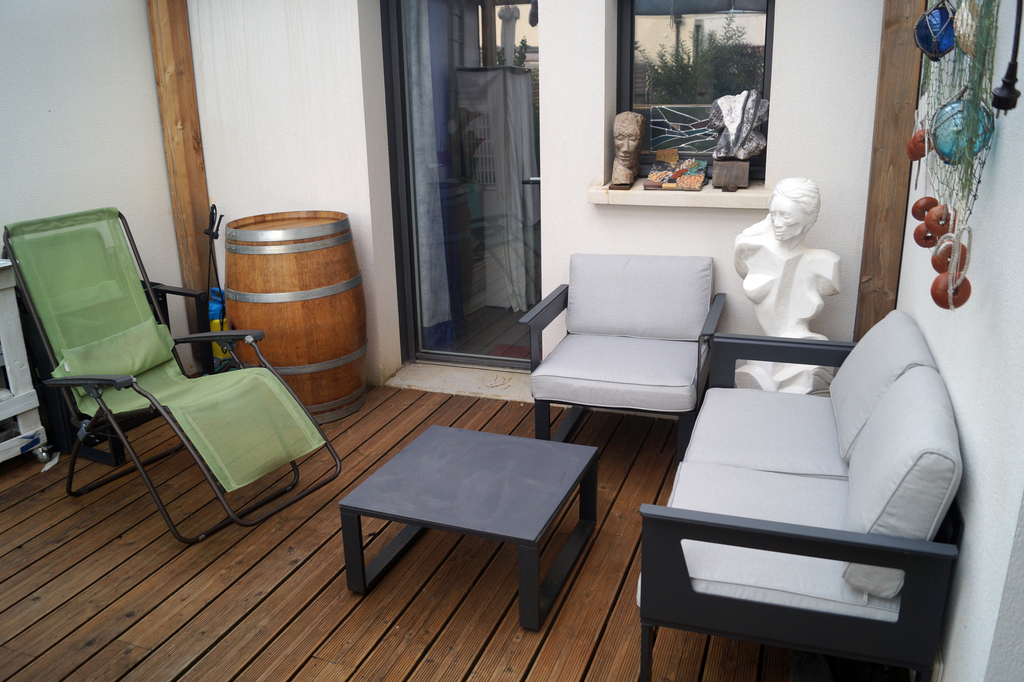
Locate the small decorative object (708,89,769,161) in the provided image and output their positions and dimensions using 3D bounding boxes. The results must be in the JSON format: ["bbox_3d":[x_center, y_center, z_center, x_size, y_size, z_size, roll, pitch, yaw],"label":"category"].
[{"bbox_3d":[0.949,-0.907,3.235,0.240,0.285,0.150,5,19,19],"label":"small decorative object"}]

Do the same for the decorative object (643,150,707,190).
[{"bbox_3d":[0.740,-0.758,3.400,0.255,0.150,0.290,5,19,19],"label":"decorative object"}]

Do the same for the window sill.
[{"bbox_3d":[0.771,-0.664,3.437,0.830,0.085,0.340,5,19,19],"label":"window sill"}]

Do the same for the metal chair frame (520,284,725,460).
[{"bbox_3d":[0.502,0.157,3.319,0.755,0.650,0.670,5,19,19],"label":"metal chair frame"}]

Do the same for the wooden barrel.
[{"bbox_3d":[-1.051,-0.120,3.808,0.665,0.950,0.665,5,19,19],"label":"wooden barrel"}]

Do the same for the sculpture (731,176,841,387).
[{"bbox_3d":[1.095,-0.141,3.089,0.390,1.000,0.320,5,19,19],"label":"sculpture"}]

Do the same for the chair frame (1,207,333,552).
[{"bbox_3d":[-1.262,0.110,2.920,1.250,1.070,0.630,11,22,33],"label":"chair frame"}]

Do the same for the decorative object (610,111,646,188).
[{"bbox_3d":[0.515,-0.843,3.388,0.145,0.330,0.170,6,19,22],"label":"decorative object"}]

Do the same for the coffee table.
[{"bbox_3d":[-0.114,0.587,2.609,0.648,0.300,0.635,6,19,21],"label":"coffee table"}]

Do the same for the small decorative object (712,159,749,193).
[{"bbox_3d":[0.936,-0.709,3.283,0.150,0.125,0.130,5,19,19],"label":"small decorative object"}]

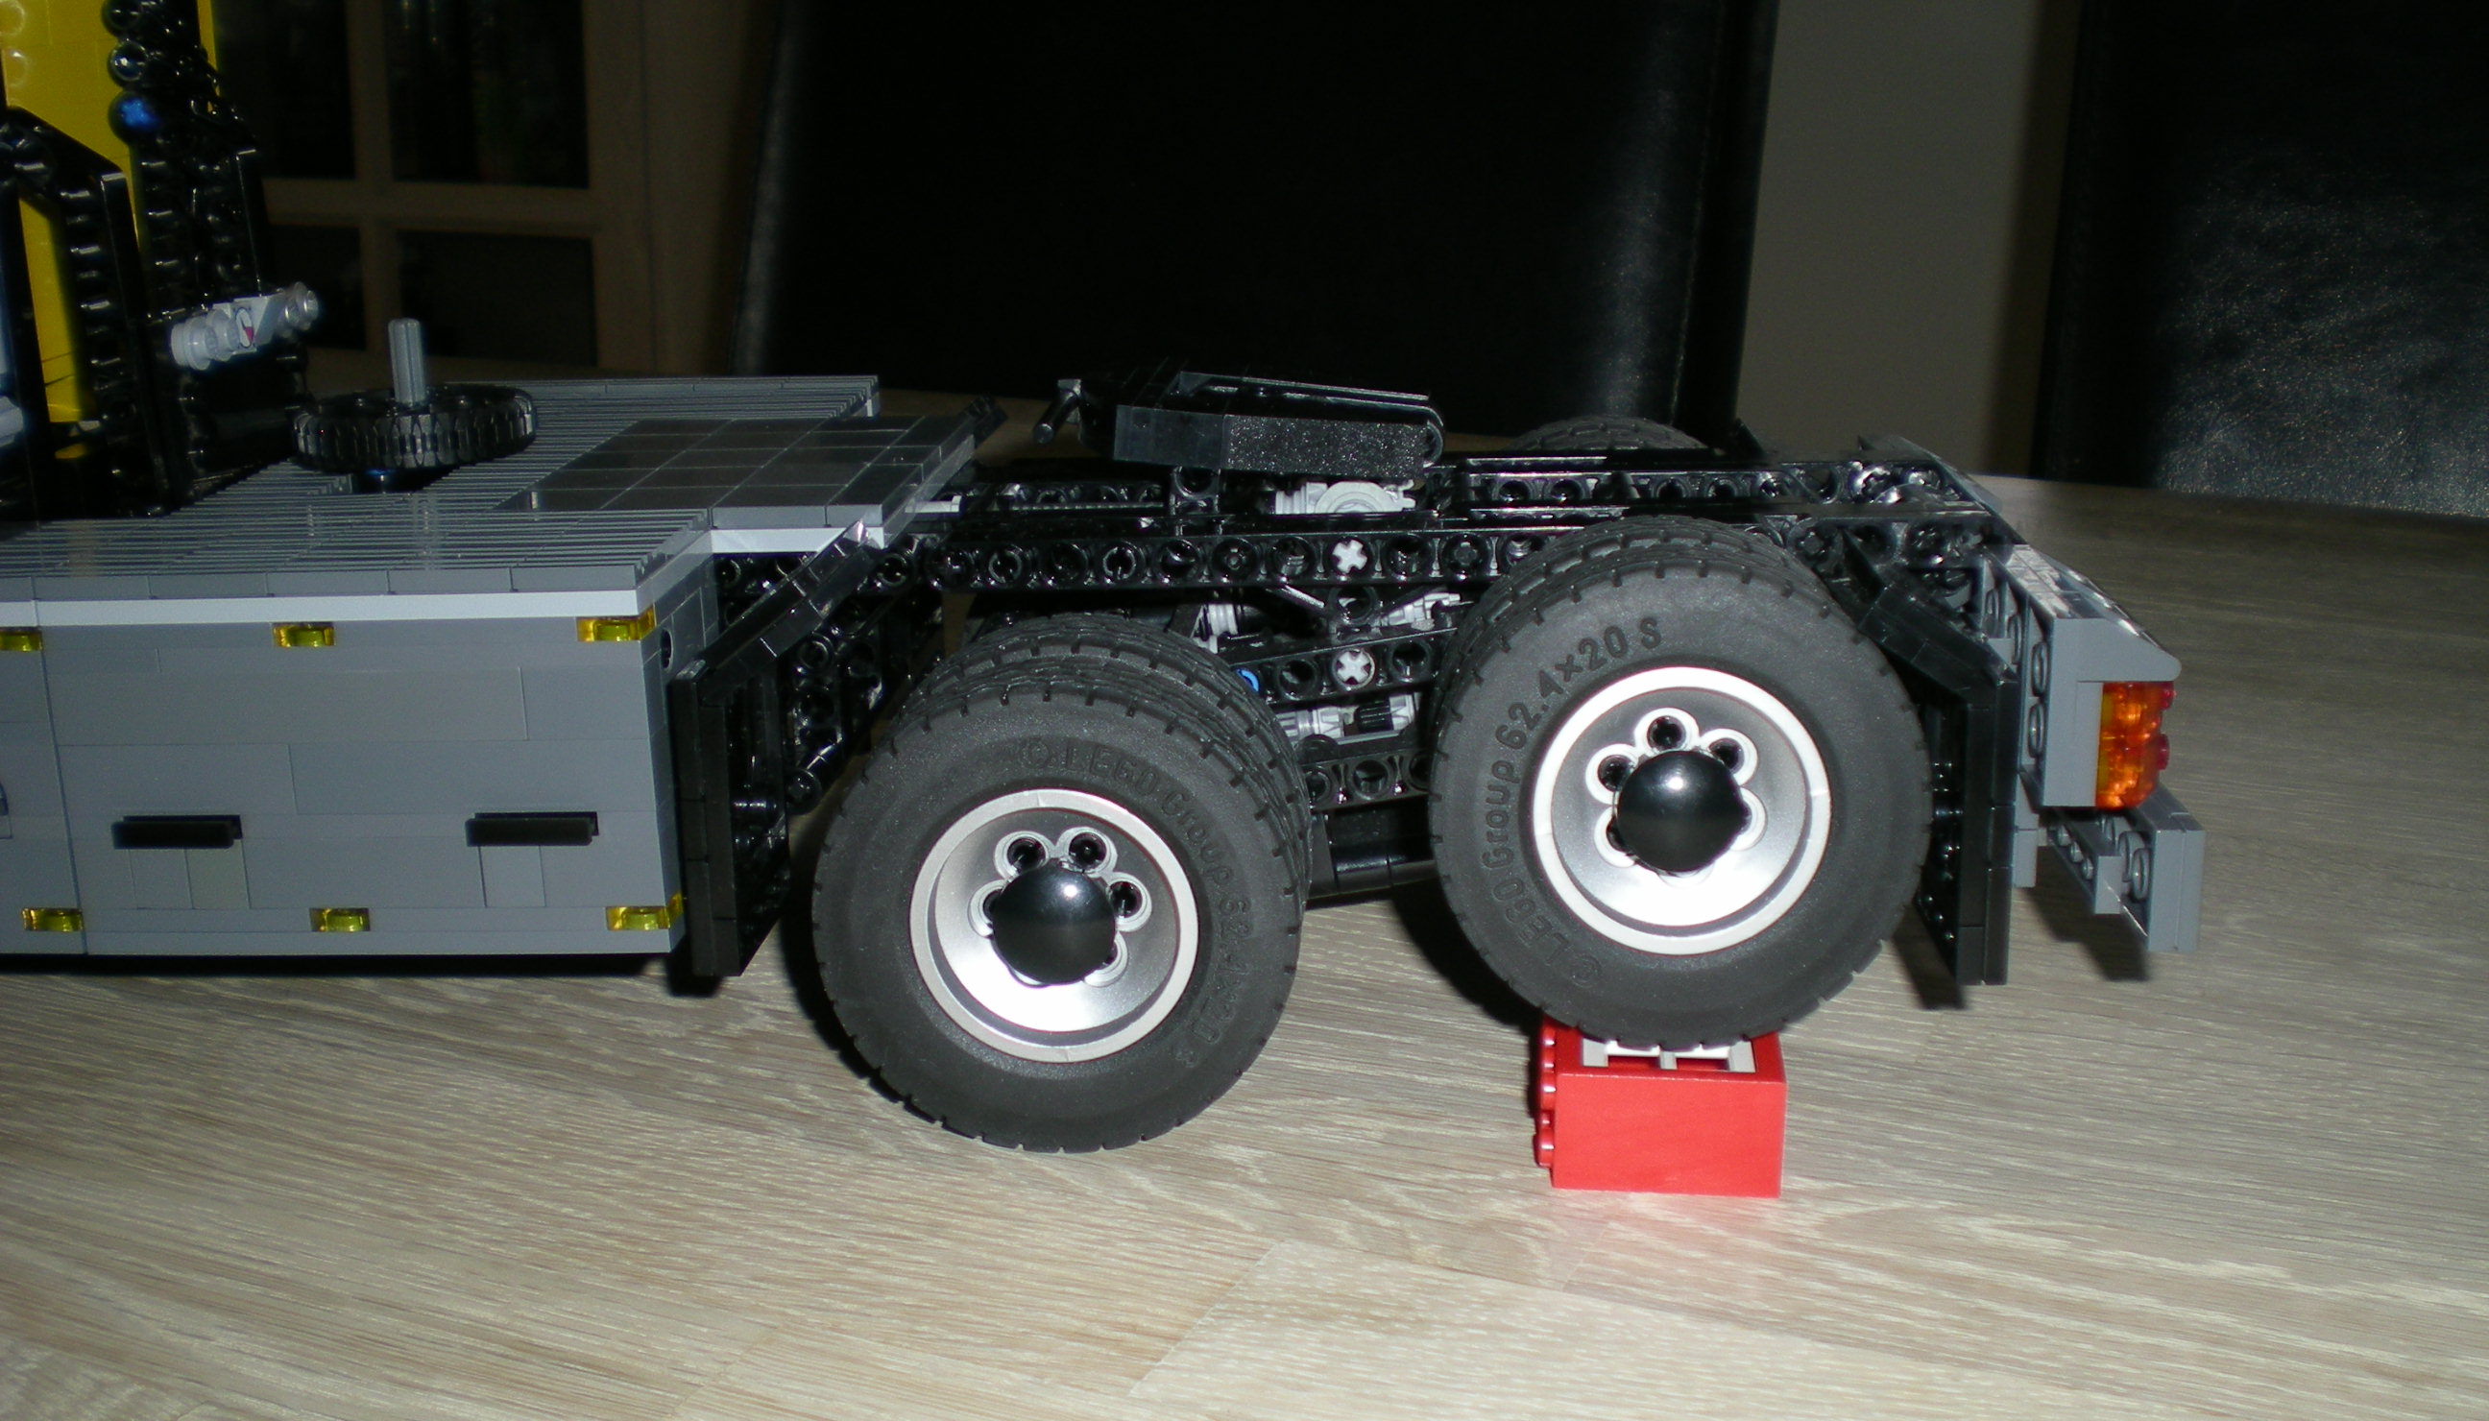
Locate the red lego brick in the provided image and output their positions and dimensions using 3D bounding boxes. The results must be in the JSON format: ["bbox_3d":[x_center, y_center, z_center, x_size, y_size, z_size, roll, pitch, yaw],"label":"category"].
[{"bbox_3d":[0.055,0.050,0.361,0.030,0.016,0.032,2,16,6],"label":"red lego brick"}]

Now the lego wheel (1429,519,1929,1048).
[{"bbox_3d":[0.057,0.009,0.366,0.062,0.062,0.041,1,16,3],"label":"lego wheel"}]

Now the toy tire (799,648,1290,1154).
[{"bbox_3d":[-0.024,0.025,0.360,0.062,0.062,0.020,1,16,3],"label":"toy tire"}]

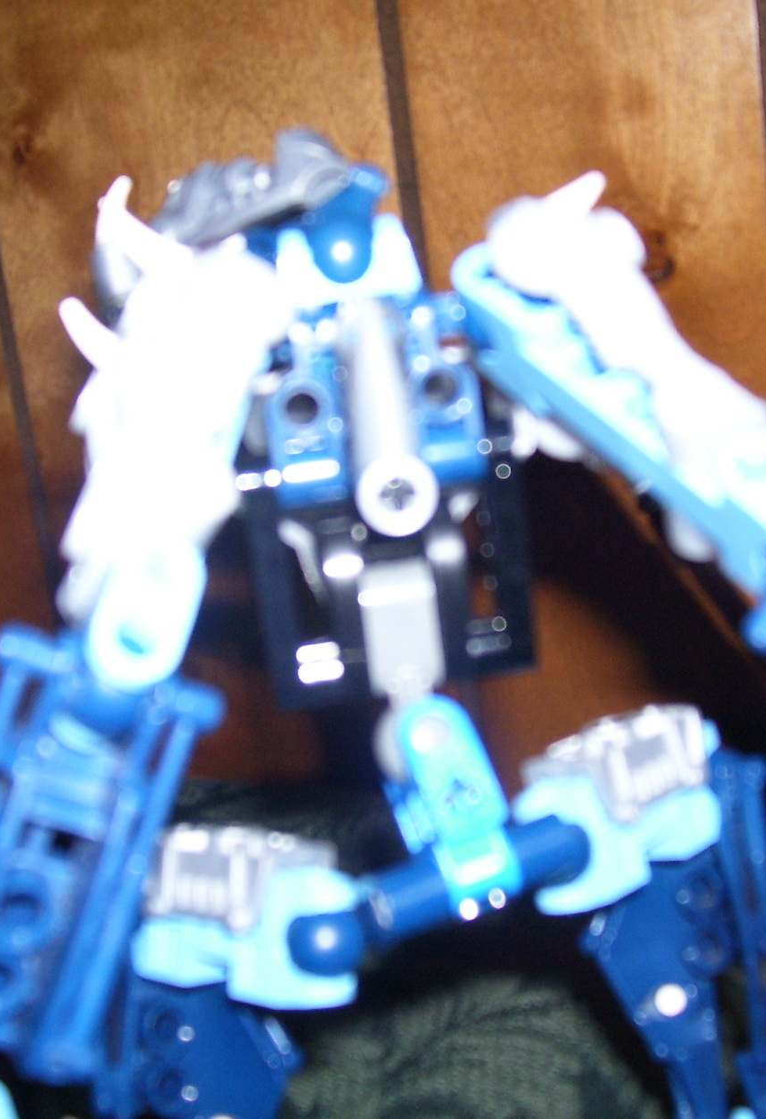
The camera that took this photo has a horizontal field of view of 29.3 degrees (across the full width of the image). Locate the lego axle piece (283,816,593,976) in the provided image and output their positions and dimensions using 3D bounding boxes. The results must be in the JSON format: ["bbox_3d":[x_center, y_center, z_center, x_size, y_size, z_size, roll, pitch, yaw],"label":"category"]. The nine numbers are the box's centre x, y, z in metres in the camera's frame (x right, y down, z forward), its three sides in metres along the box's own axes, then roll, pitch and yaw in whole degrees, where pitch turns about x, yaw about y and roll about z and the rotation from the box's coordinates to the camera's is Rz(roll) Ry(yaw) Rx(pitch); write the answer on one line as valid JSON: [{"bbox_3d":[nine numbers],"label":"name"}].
[{"bbox_3d":[0.007,0.041,0.177,0.040,0.010,0.010,-20,11,-8],"label":"lego axle piece"}]

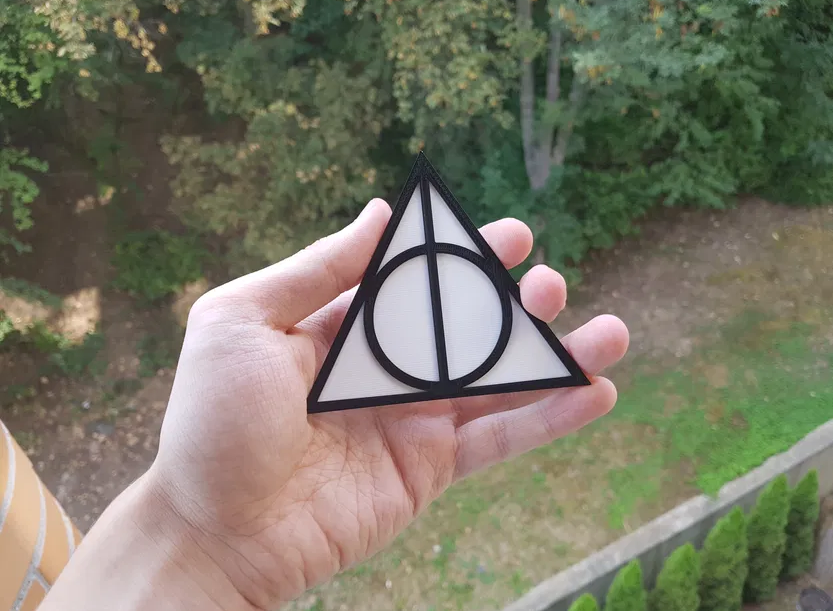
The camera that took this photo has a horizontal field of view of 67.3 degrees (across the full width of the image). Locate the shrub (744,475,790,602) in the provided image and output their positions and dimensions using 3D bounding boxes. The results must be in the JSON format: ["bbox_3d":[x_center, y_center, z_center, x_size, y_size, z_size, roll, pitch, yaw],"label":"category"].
[{"bbox_3d":[3.519,2.294,6.193,0.430,1.448,0.430,11,24,32],"label":"shrub"}]

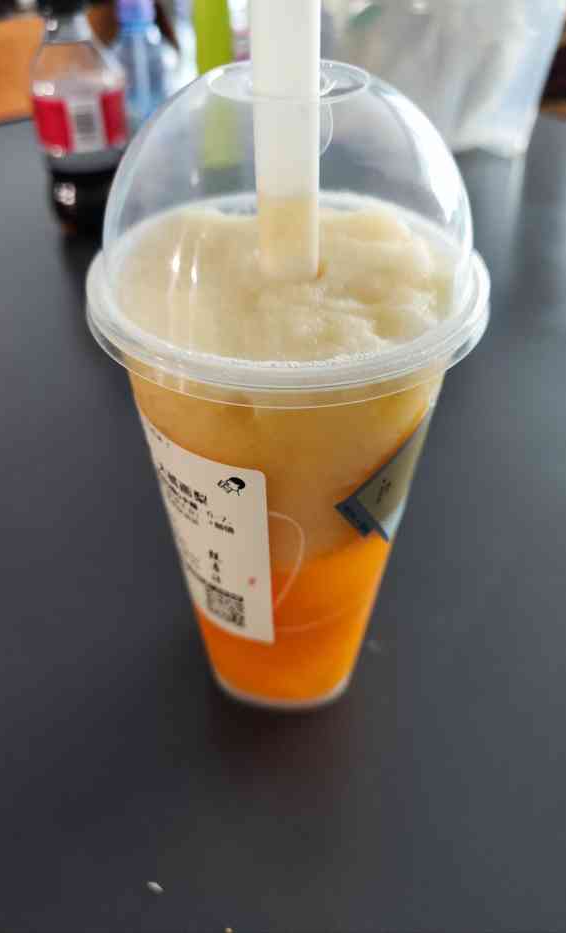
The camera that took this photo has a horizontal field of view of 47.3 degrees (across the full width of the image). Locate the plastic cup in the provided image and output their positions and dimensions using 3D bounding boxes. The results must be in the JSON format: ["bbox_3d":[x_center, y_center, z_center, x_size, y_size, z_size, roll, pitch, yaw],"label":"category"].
[{"bbox_3d":[0.001,-0.004,0.196,0.095,0.199,0.095,0,44,0],"label":"plastic cup"}]

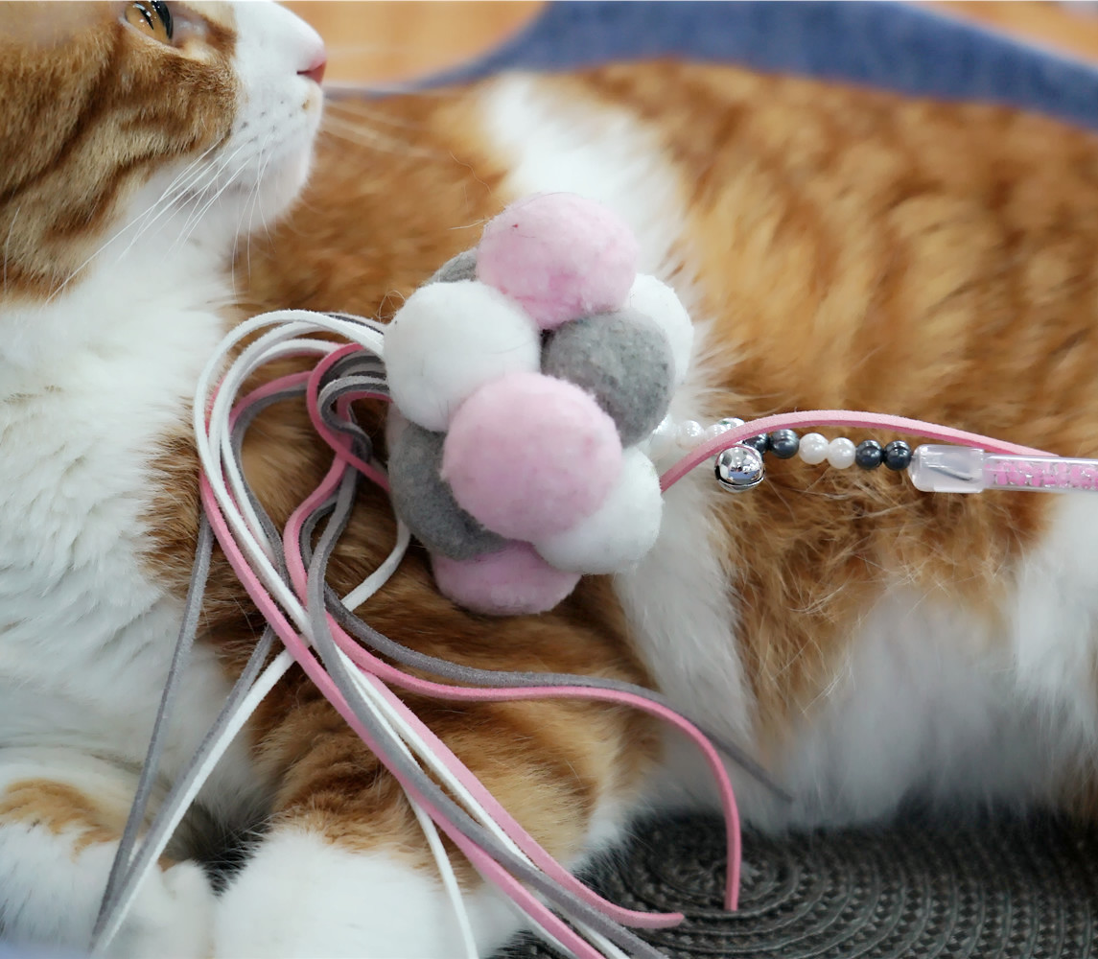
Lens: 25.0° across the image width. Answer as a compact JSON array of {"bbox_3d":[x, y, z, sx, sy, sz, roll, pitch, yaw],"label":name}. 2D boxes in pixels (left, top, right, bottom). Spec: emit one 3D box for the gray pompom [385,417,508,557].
[{"bbox_3d":[-0.017,0.001,0.471,0.028,0.028,0.028,0,25,0],"label":"gray pompom"}]

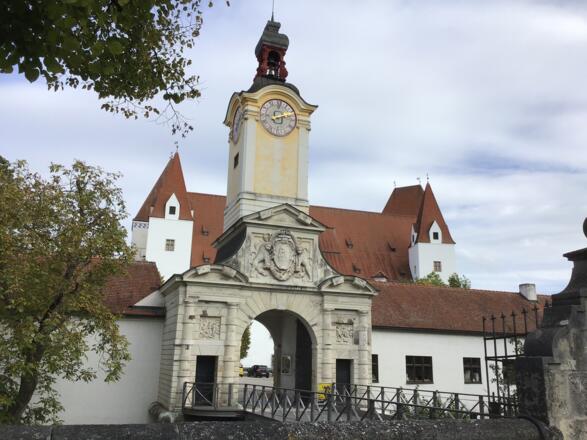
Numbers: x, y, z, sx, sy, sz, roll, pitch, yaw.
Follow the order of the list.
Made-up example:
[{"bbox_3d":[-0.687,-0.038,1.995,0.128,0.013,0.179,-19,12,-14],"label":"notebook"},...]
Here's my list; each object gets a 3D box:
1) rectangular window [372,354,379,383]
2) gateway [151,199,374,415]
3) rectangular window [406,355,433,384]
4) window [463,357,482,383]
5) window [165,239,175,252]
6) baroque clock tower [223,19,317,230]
[{"bbox_3d":[4.580,9.059,32.035,1.283,1.647,0.150,6,-15,-19],"label":"rectangular window"},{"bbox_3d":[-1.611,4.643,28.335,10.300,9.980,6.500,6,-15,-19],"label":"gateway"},{"bbox_3d":[7.945,9.496,33.194,1.909,1.637,0.150,6,-15,-19],"label":"rectangular window"},{"bbox_3d":[11.730,9.922,34.514,1.323,1.626,0.150,6,-15,-19],"label":"window"},{"bbox_3d":[-20.317,4.243,86.721,1.511,1.911,0.200,5,-14,-13],"label":"window"},{"bbox_3d":[-1.435,-6.109,31.645,4.600,13.850,4.500,6,-15,-19],"label":"baroque clock tower"}]

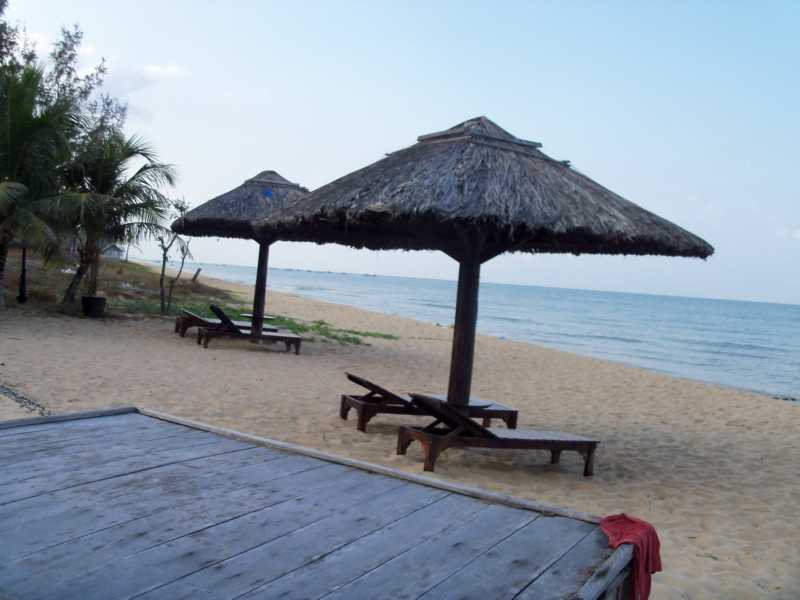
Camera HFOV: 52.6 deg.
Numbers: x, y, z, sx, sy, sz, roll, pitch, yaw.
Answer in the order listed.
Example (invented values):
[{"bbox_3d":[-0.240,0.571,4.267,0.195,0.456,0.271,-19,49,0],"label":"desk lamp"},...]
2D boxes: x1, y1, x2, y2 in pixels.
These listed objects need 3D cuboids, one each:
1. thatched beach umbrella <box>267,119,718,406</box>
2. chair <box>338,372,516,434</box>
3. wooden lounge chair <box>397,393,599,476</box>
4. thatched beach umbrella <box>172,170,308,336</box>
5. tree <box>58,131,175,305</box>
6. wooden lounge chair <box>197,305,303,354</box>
[{"bbox_3d":[0.733,-0.215,8.850,3.550,3.576,3.550,3,2,-31],"label":"thatched beach umbrella"},{"bbox_3d":[0.394,1.250,9.530,2.000,0.588,0.640,6,0,-23],"label":"chair"},{"bbox_3d":[1.039,1.354,8.109,2.000,0.625,0.640,7,-2,-27],"label":"wooden lounge chair"},{"bbox_3d":[-2.948,-0.909,17.348,3.350,3.743,3.350,3,2,-37],"label":"thatched beach umbrella"},{"bbox_3d":[-7.886,-2.295,22.500,3.300,4.600,3.300,4,2,0],"label":"tree"},{"bbox_3d":[-3.052,0.603,16.684,2.000,0.826,0.640,5,3,-30],"label":"wooden lounge chair"}]

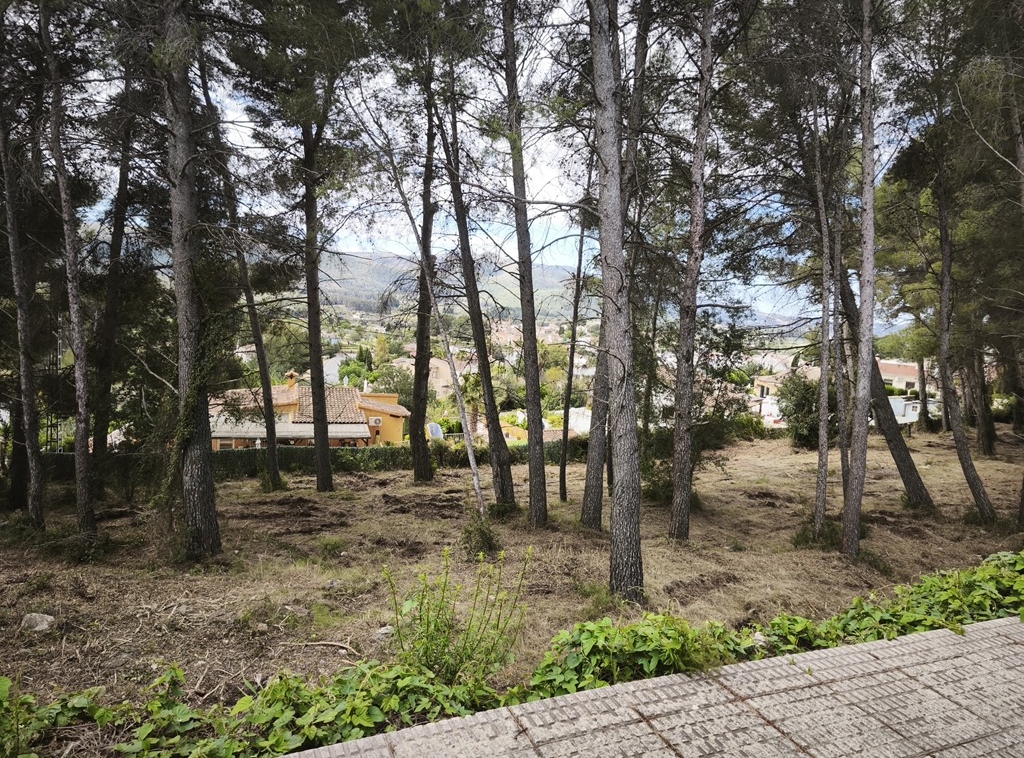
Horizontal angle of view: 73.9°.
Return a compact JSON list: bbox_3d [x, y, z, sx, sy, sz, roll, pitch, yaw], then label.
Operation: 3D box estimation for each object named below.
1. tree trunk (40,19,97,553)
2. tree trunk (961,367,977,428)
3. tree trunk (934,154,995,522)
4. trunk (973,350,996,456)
[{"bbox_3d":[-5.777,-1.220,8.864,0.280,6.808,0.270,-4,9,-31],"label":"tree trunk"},{"bbox_3d":[14.869,0.608,22.185,0.307,2.007,0.300,-10,6,1],"label":"tree trunk"},{"bbox_3d":[7.190,-0.574,11.000,0.501,6.041,0.320,-11,6,1],"label":"tree trunk"},{"bbox_3d":[12.602,0.625,18.165,0.370,2.864,0.360,-9,6,1],"label":"trunk"}]

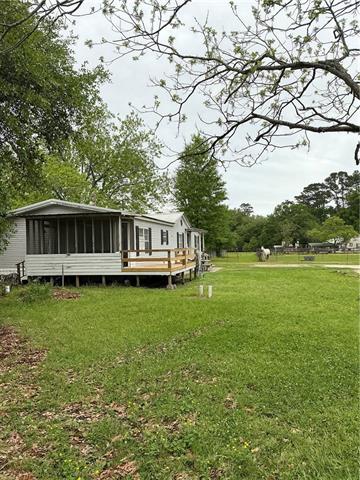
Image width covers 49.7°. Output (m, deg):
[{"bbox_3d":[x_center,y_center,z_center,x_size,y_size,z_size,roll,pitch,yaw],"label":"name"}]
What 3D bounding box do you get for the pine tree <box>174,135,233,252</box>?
[{"bbox_3d":[3.250,-5.950,54.000,8.100,17.300,8.000,0,-1,0],"label":"pine tree"}]

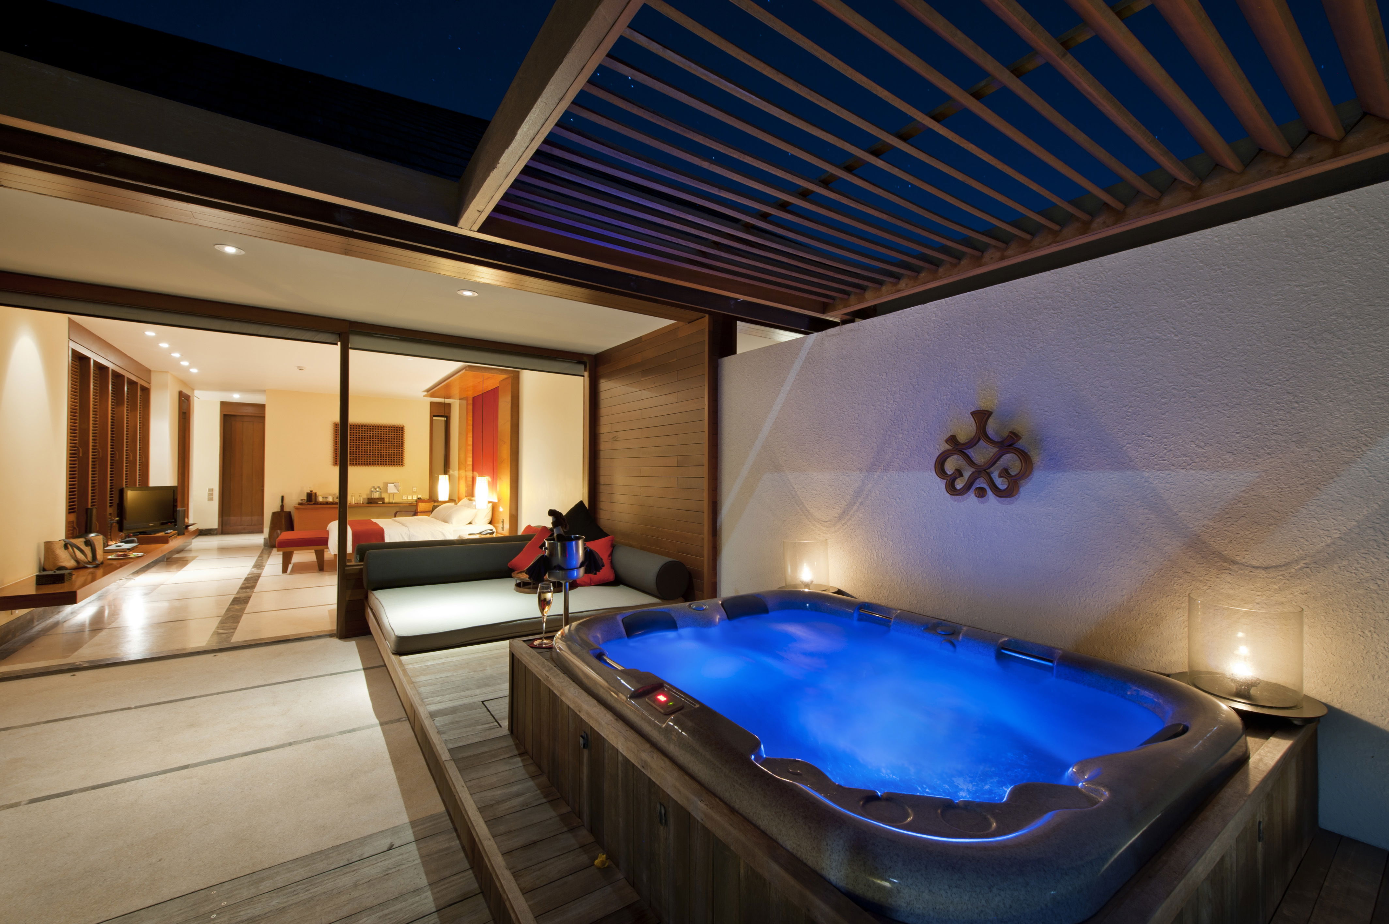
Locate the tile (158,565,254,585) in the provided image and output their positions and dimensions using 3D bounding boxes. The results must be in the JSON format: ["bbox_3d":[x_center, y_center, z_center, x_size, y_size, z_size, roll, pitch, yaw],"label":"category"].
[{"bbox_3d":[-5.672,1.332,6.332,0.680,0.015,0.965,1,-1,-35],"label":"tile"}]

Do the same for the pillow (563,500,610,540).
[{"bbox_3d":[-1.101,0.735,5.289,0.470,0.470,0.140,-52,9,-32],"label":"pillow"}]

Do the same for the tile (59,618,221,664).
[{"bbox_3d":[-3.613,1.181,3.605,0.592,0.020,0.793,1,-1,-35],"label":"tile"}]

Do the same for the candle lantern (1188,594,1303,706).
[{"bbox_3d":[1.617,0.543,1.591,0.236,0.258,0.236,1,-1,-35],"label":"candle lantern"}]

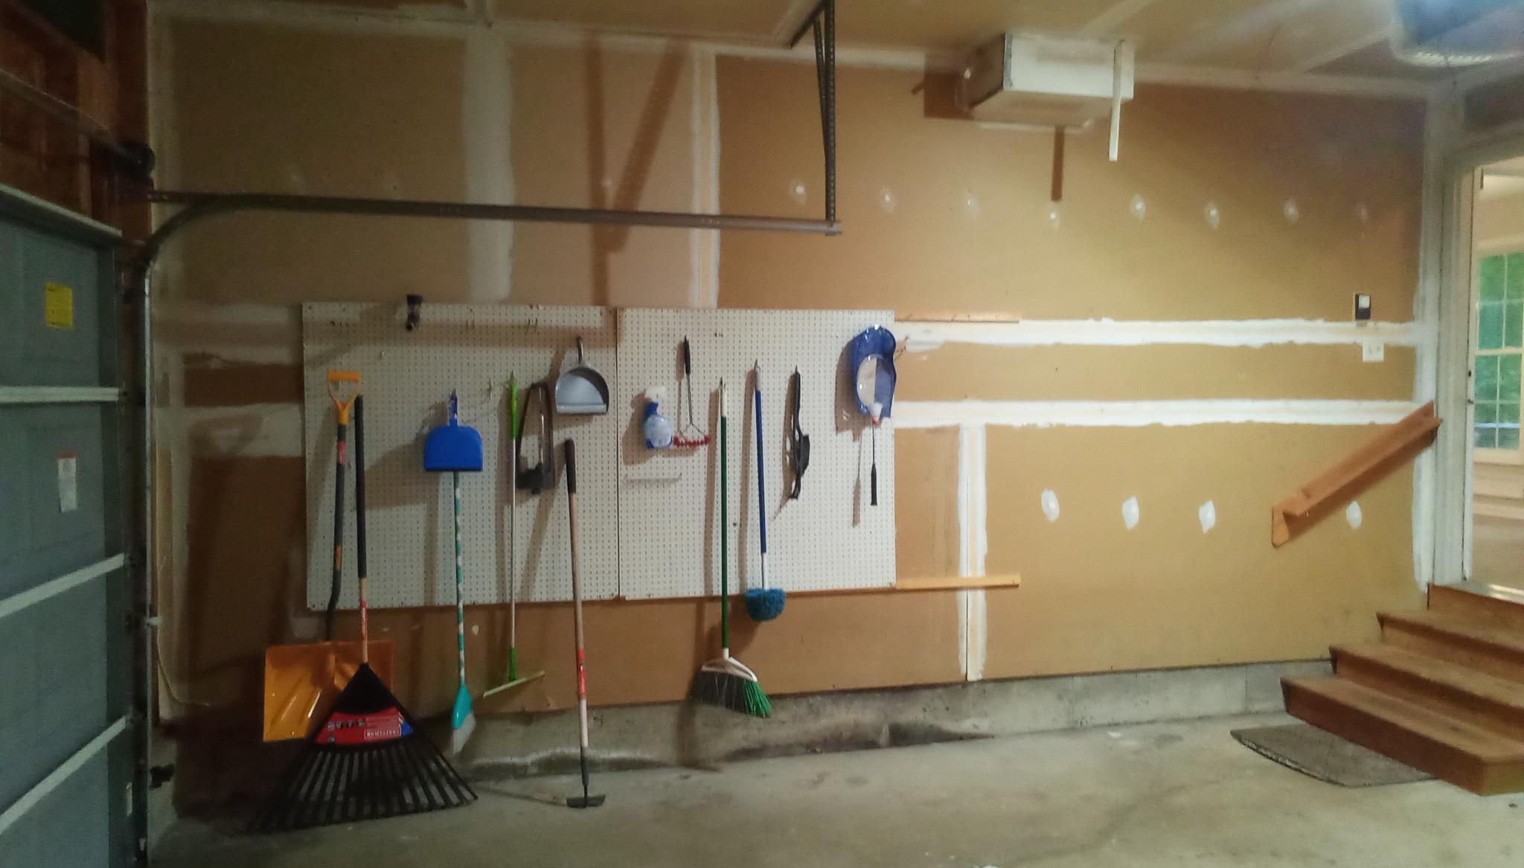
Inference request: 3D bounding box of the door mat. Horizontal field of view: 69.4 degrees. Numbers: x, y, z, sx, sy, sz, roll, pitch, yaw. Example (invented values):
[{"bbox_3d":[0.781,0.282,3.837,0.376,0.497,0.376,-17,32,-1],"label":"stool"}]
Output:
[{"bbox_3d":[2.349,1.338,4.637,0.495,0.016,0.847,0,0,-10],"label":"door mat"}]

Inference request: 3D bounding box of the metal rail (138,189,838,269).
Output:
[{"bbox_3d":[-0.874,-0.681,3.853,2.393,0.265,0.065,0,0,-12],"label":"metal rail"}]

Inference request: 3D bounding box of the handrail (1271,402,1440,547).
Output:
[{"bbox_3d":[2.893,0.193,5.327,1.126,0.186,0.110,-30,6,-11],"label":"handrail"}]

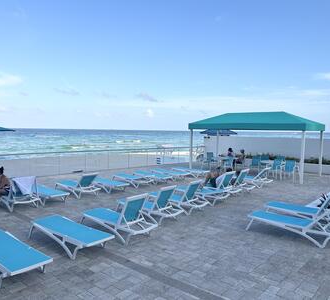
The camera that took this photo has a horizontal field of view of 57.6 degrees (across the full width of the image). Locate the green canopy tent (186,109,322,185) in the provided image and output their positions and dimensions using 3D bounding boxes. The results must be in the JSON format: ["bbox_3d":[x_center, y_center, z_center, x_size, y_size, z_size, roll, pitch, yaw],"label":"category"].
[{"bbox_3d":[4.577,-0.352,15.636,6.050,3.170,3.150,4,5,41],"label":"green canopy tent"}]

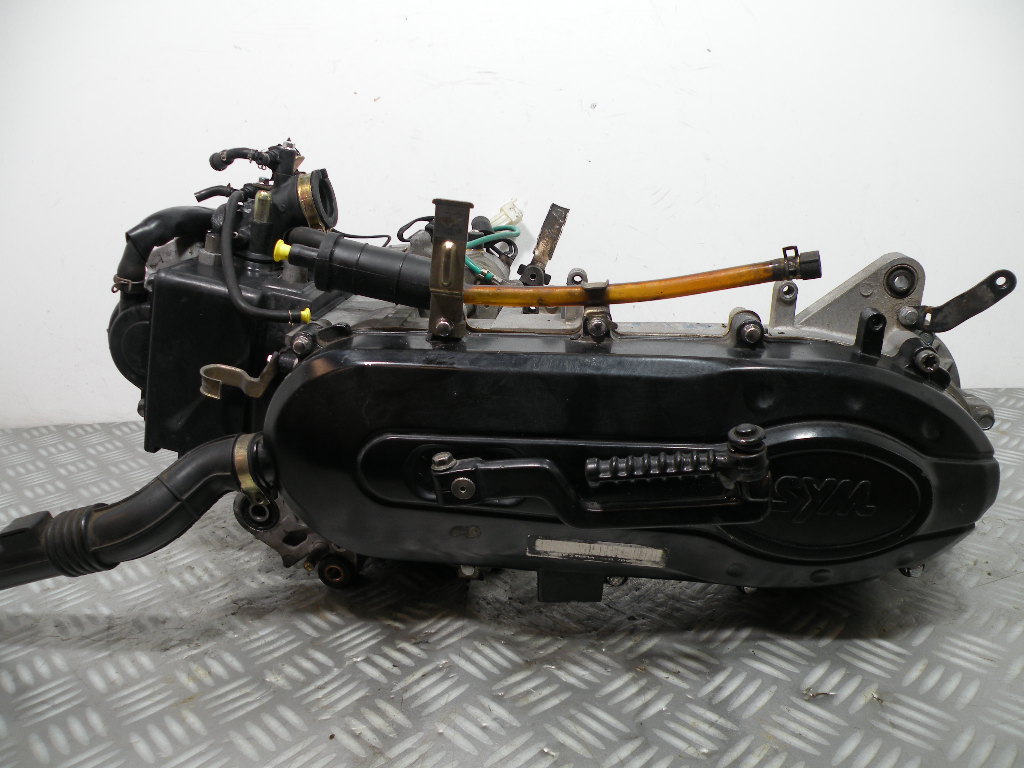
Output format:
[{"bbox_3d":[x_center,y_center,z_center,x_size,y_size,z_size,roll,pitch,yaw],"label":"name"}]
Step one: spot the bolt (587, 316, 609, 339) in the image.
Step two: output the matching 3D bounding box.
[{"bbox_3d":[0.052,-0.034,0.486,0.013,0.013,0.009,0,16,5],"label":"bolt"}]

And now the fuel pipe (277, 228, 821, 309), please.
[{"bbox_3d":[0.019,-0.072,0.502,0.335,0.046,0.036,0,16,5],"label":"fuel pipe"}]

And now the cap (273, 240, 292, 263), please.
[{"bbox_3d":[-0.148,-0.086,0.515,0.011,0.013,0.013,8,16,3],"label":"cap"}]

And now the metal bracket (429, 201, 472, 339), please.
[{"bbox_3d":[-0.037,-0.069,0.484,0.025,0.086,0.018,2,16,4],"label":"metal bracket"}]

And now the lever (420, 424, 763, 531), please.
[{"bbox_3d":[0.049,0.053,0.469,0.197,0.056,0.036,0,16,5],"label":"lever"}]

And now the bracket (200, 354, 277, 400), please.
[{"bbox_3d":[-0.182,-0.005,0.535,0.047,0.027,0.028,0,16,5],"label":"bracket"}]

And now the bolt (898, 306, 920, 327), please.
[{"bbox_3d":[0.243,-0.041,0.489,0.013,0.013,0.009,0,16,5],"label":"bolt"}]

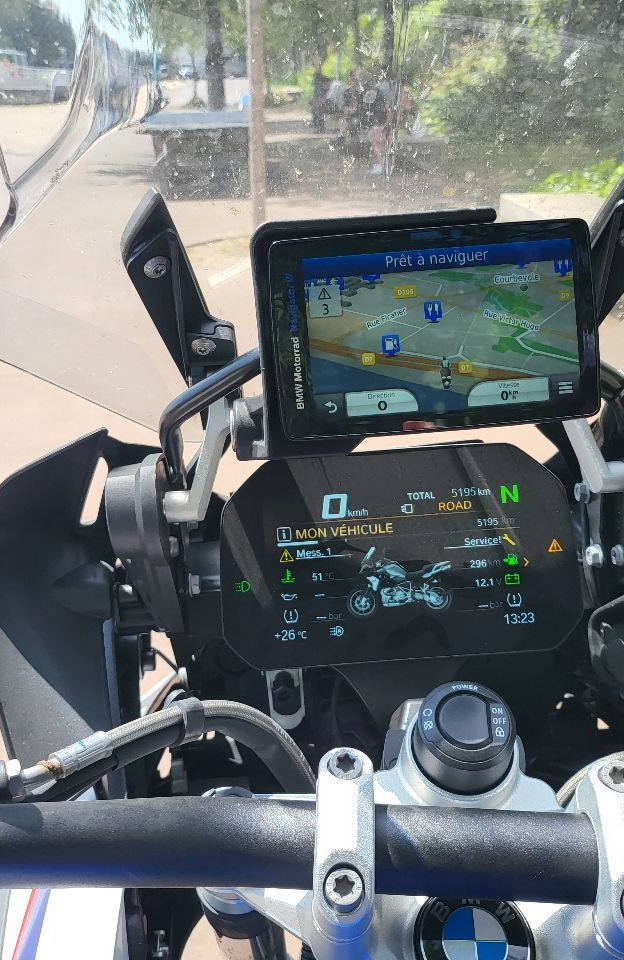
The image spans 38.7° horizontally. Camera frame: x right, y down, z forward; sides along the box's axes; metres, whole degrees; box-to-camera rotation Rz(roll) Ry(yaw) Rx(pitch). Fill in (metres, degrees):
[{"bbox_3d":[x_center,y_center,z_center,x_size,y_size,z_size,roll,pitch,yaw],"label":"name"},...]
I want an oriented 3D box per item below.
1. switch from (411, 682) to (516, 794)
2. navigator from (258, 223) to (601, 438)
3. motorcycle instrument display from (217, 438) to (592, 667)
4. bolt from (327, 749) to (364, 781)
[{"bbox_3d":[0.069,0.118,0.400,0.046,0.030,0.046,-2,44,2],"label":"switch"},{"bbox_3d":[0.052,-0.064,0.383,0.139,0.085,0.027,-5,4,-1],"label":"navigator"},{"bbox_3d":[0.045,0.041,0.474,0.184,0.110,0.030,-4,-12,2],"label":"motorcycle instrument display"},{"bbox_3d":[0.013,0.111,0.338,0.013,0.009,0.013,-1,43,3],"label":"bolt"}]

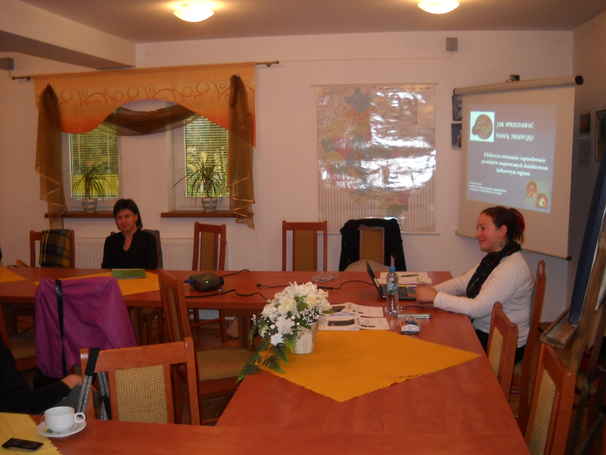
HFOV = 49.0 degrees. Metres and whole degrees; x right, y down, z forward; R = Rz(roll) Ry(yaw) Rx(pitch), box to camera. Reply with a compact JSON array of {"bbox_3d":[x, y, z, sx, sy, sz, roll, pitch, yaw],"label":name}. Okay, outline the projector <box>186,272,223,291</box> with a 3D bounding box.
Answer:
[{"bbox_3d":[-0.595,0.322,4.135,0.180,0.080,0.220,-4,8,-22],"label":"projector"}]

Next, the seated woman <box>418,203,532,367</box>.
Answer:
[{"bbox_3d":[0.890,0.527,3.467,0.600,1.270,0.480,1,8,13],"label":"seated woman"}]

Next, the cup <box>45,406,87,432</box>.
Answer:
[{"bbox_3d":[-0.723,0.583,2.018,0.122,0.062,0.090,-1,7,0],"label":"cup"}]

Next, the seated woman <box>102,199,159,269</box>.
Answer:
[{"bbox_3d":[-1.213,0.408,4.775,0.450,1.210,0.620,-1,8,1],"label":"seated woman"}]

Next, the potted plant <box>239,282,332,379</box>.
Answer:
[{"bbox_3d":[-0.066,0.389,2.732,0.370,0.300,0.360,0,8,8],"label":"potted plant"}]

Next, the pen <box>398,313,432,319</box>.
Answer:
[{"bbox_3d":[0.551,0.432,3.290,0.155,0.014,0.014,0,8,3],"label":"pen"}]

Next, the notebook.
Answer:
[{"bbox_3d":[0.534,0.277,3.847,0.320,0.210,0.350,0,7,8],"label":"notebook"}]

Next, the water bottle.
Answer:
[{"bbox_3d":[0.448,0.323,3.345,0.064,0.244,0.064,0,7,8],"label":"water bottle"}]

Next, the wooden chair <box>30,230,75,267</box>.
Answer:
[{"bbox_3d":[-1.949,0.519,5.043,0.420,0.940,0.480,-1,8,0],"label":"wooden chair"}]

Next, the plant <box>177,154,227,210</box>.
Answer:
[{"bbox_3d":[-0.915,-0.414,6.118,0.440,0.500,0.400,0,7,8],"label":"plant"}]

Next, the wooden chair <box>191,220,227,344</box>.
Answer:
[{"bbox_3d":[-0.909,0.459,5.372,0.420,0.940,0.480,7,11,43],"label":"wooden chair"}]

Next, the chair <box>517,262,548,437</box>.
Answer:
[{"bbox_3d":[1.041,0.677,3.653,0.520,0.950,0.430,2,7,18],"label":"chair"}]

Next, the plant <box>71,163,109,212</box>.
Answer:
[{"bbox_3d":[-1.968,-0.369,6.145,0.330,0.450,0.310,0,8,8],"label":"plant"}]

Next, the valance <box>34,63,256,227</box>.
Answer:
[{"bbox_3d":[-1.411,-0.720,5.993,1.970,1.450,0.150,0,7,8],"label":"valance"}]

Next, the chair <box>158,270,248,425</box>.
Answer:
[{"bbox_3d":[-0.463,0.713,3.526,0.520,0.950,0.430,-3,7,-18],"label":"chair"}]

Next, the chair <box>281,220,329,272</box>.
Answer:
[{"bbox_3d":[-0.008,0.446,5.370,0.420,0.940,0.480,0,8,7],"label":"chair"}]

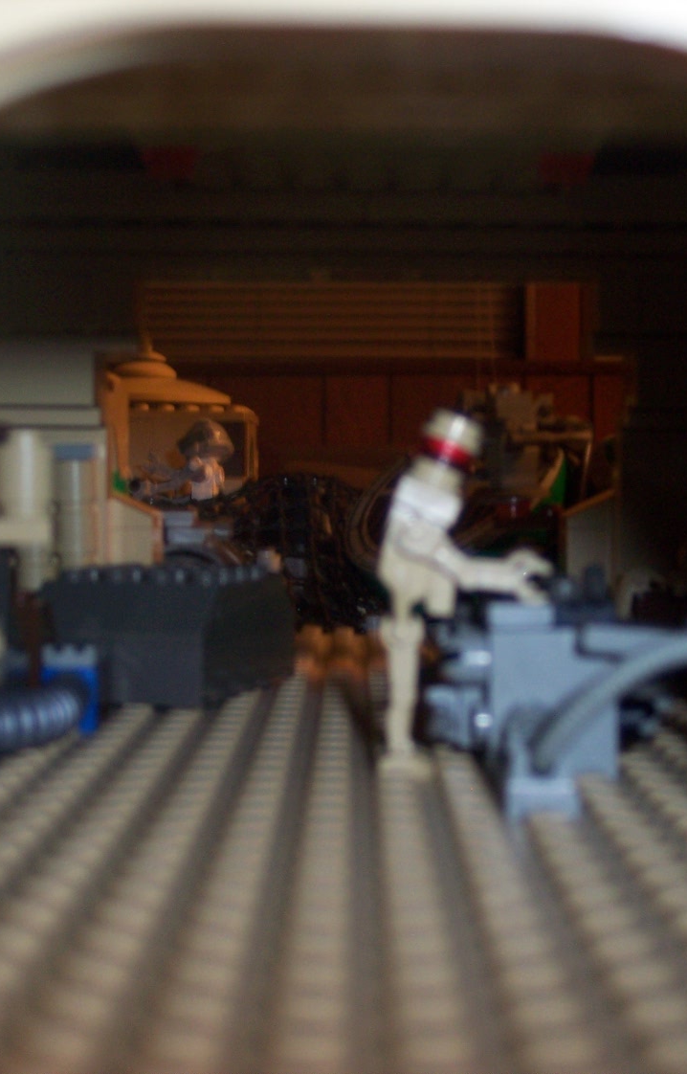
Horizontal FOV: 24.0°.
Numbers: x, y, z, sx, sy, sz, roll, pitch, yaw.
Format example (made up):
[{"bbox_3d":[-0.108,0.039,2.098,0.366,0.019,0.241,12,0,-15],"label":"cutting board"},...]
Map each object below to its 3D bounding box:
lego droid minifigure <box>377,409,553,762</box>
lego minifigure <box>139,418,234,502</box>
[{"bbox_3d":[0.016,0.008,0.210,0.023,0.048,0.018,0,2,0],"label":"lego droid minifigure"},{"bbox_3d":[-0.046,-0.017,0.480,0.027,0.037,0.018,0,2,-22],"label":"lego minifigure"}]

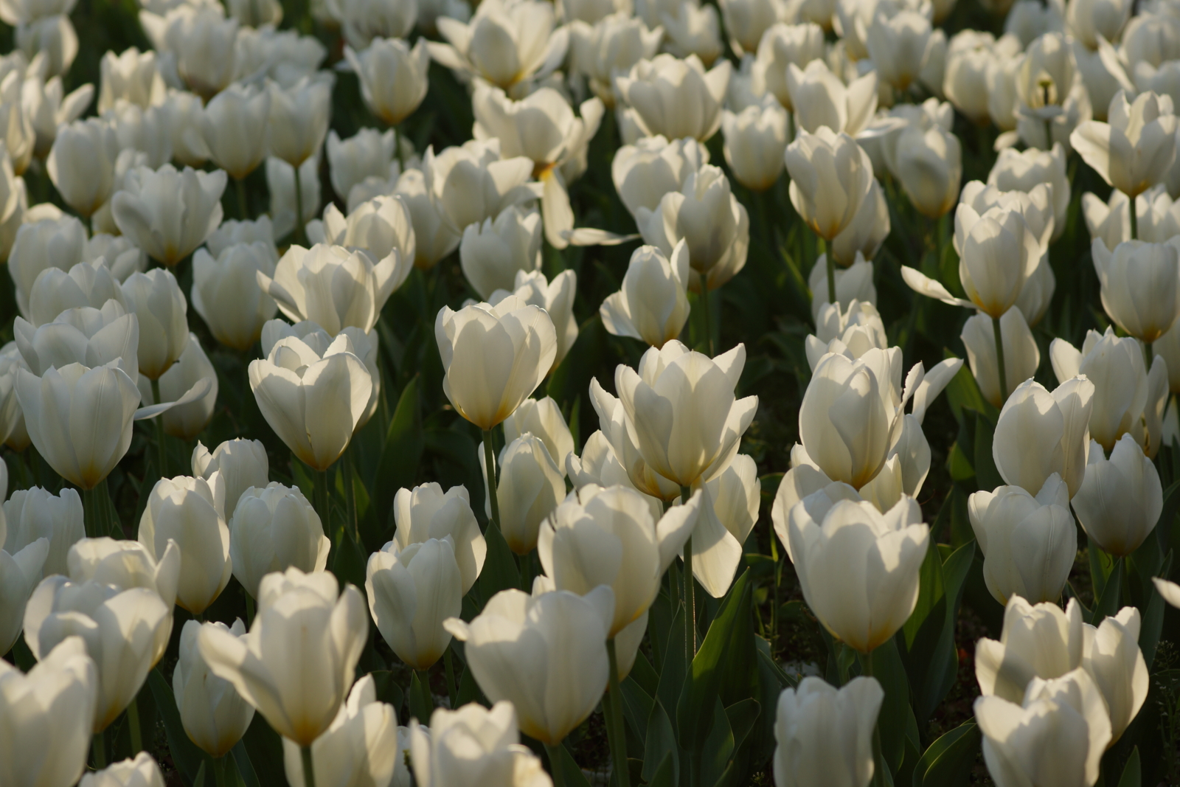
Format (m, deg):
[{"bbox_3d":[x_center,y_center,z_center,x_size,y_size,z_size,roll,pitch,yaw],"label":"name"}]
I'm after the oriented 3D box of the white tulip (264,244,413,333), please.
[{"bbox_3d":[-0.153,-0.057,2.920,0.087,0.055,0.074,-1,16,-3],"label":"white tulip"}]

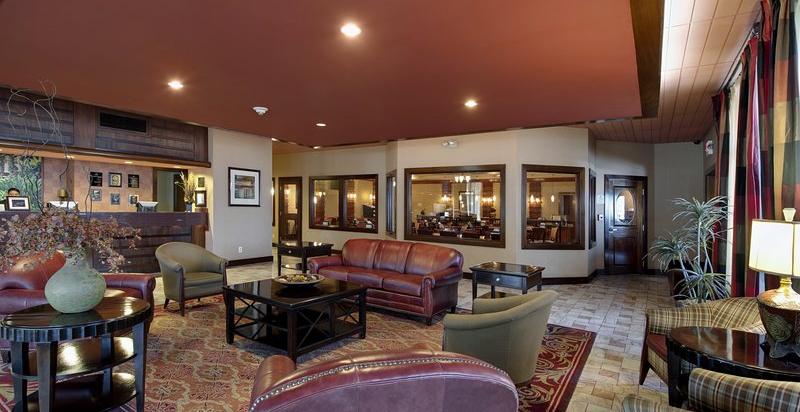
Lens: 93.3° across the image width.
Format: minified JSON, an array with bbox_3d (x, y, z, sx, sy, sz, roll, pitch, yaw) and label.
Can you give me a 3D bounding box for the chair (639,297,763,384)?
[{"bbox_3d":[2.310,1.053,2.720,0.760,0.840,0.700,1,0,8],"label":"chair"}]

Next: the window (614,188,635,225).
[{"bbox_3d":[4.996,0.014,8.382,0.513,0.799,0.050,1,0,-11],"label":"window"}]

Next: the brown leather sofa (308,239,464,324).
[{"bbox_3d":[-0.201,0.971,5.332,2.156,0.889,0.894,1,0,34],"label":"brown leather sofa"}]

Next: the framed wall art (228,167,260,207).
[{"bbox_3d":[-3.498,-0.410,8.558,0.035,0.870,0.816,1,0,34],"label":"framed wall art"}]

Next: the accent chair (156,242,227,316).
[{"bbox_3d":[-2.790,0.934,5.065,0.760,0.845,0.730,1,0,34],"label":"accent chair"}]

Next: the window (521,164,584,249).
[{"bbox_3d":[2.898,0.036,7.131,1.314,1.578,0.120,1,0,-11],"label":"window"}]

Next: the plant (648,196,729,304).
[{"bbox_3d":[3.412,0.688,4.450,0.950,1.620,0.920,1,0,34],"label":"plant"}]

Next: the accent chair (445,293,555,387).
[{"bbox_3d":[0.788,1.016,2.834,0.770,0.845,0.730,1,0,34],"label":"accent chair"}]

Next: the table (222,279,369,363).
[{"bbox_3d":[-1.053,1.126,3.903,1.027,0.540,1.022,1,0,34],"label":"table"}]

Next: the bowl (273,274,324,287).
[{"bbox_3d":[-1.048,0.811,3.932,0.525,0.090,0.525,1,0,0],"label":"bowl"}]

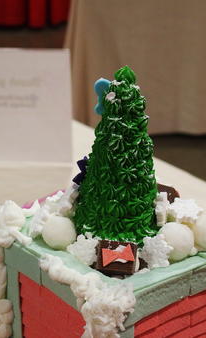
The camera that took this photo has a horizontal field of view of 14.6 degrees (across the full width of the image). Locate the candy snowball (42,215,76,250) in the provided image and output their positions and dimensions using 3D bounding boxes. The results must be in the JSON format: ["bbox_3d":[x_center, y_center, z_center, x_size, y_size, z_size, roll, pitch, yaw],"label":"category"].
[{"bbox_3d":[-0.032,0.046,0.588,0.025,0.025,0.025,0,19,0],"label":"candy snowball"}]

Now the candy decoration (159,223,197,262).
[{"bbox_3d":[0.052,0.051,0.570,0.025,0.025,0.025,0,19,0],"label":"candy decoration"}]

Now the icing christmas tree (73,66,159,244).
[{"bbox_3d":[0.012,-0.013,0.595,0.064,0.124,0.064,0,19,0],"label":"icing christmas tree"}]

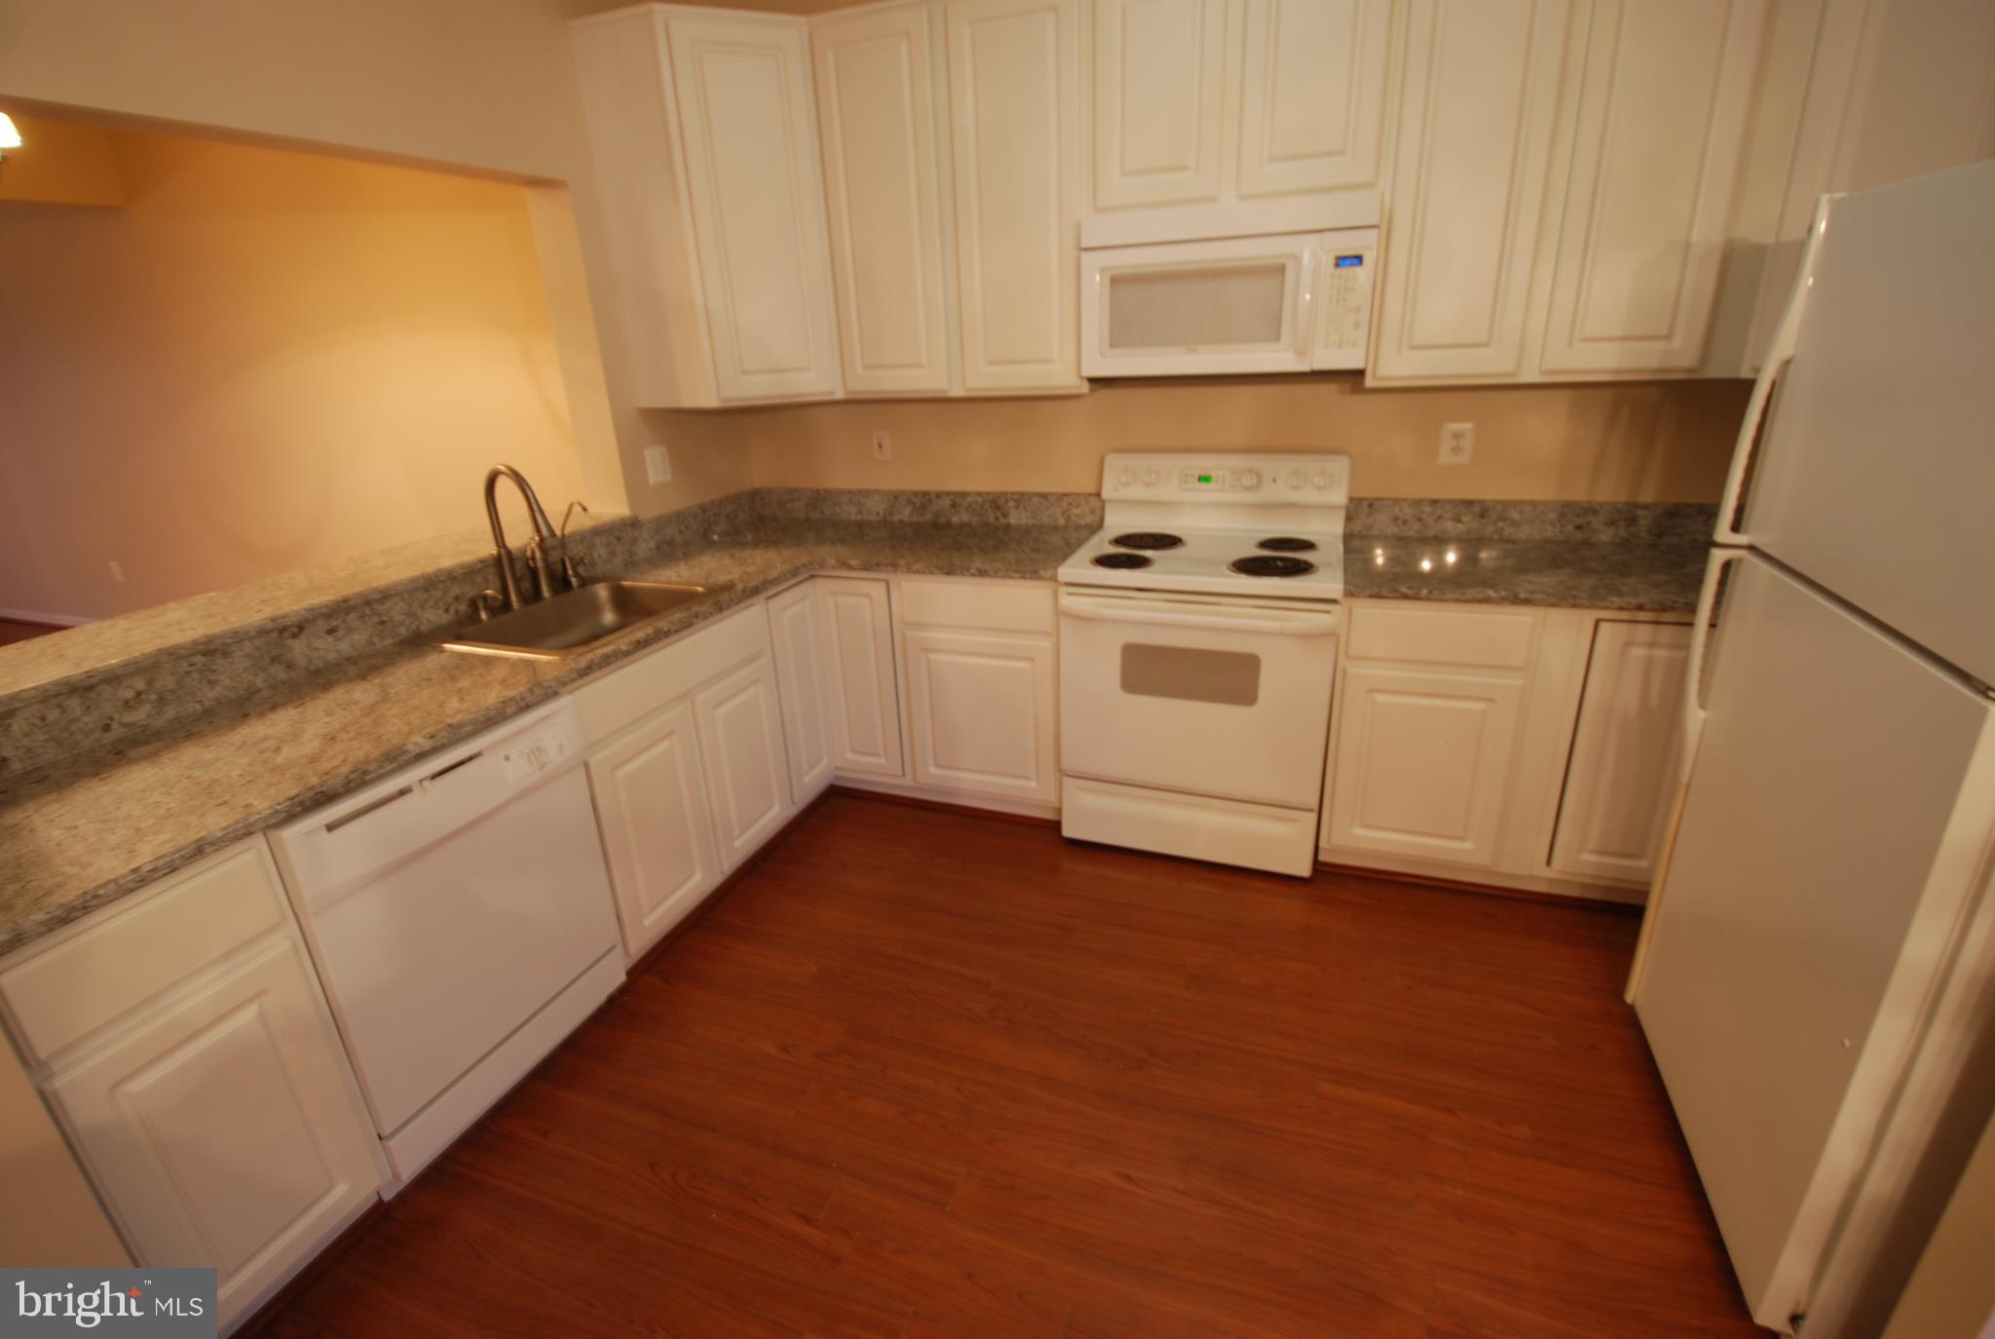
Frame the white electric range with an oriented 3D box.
[{"bbox_3d":[0.653,-0.048,2.659,0.758,1.172,0.705,5,22,19],"label":"white electric range"}]

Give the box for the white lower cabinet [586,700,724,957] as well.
[{"bbox_3d":[-1.140,0.379,2.268,0.590,0.570,0.375,5,22,19],"label":"white lower cabinet"}]

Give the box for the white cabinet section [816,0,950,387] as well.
[{"bbox_3d":[-0.300,-1.426,2.662,0.410,1.053,0.330,5,21,20],"label":"white cabinet section"}]

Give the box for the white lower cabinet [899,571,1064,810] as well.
[{"bbox_3d":[0.043,0.005,2.975,0.575,0.845,0.600,5,22,19],"label":"white lower cabinet"}]

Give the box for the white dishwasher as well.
[{"bbox_3d":[-1.321,0.500,1.843,0.610,0.845,0.605,5,22,19],"label":"white dishwasher"}]

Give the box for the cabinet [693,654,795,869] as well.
[{"bbox_3d":[-1.012,0.249,2.599,0.590,0.570,0.370,5,22,19],"label":"cabinet"}]

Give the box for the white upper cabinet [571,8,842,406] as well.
[{"bbox_3d":[-0.884,-1.481,2.843,0.840,1.073,0.640,-11,22,-23],"label":"white upper cabinet"}]

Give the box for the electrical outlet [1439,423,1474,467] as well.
[{"bbox_3d":[1.406,-0.686,2.543,0.076,0.121,0.010,5,22,19],"label":"electrical outlet"}]

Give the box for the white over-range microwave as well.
[{"bbox_3d":[0.662,-1.077,2.410,0.760,0.412,0.440,5,22,19],"label":"white over-range microwave"}]

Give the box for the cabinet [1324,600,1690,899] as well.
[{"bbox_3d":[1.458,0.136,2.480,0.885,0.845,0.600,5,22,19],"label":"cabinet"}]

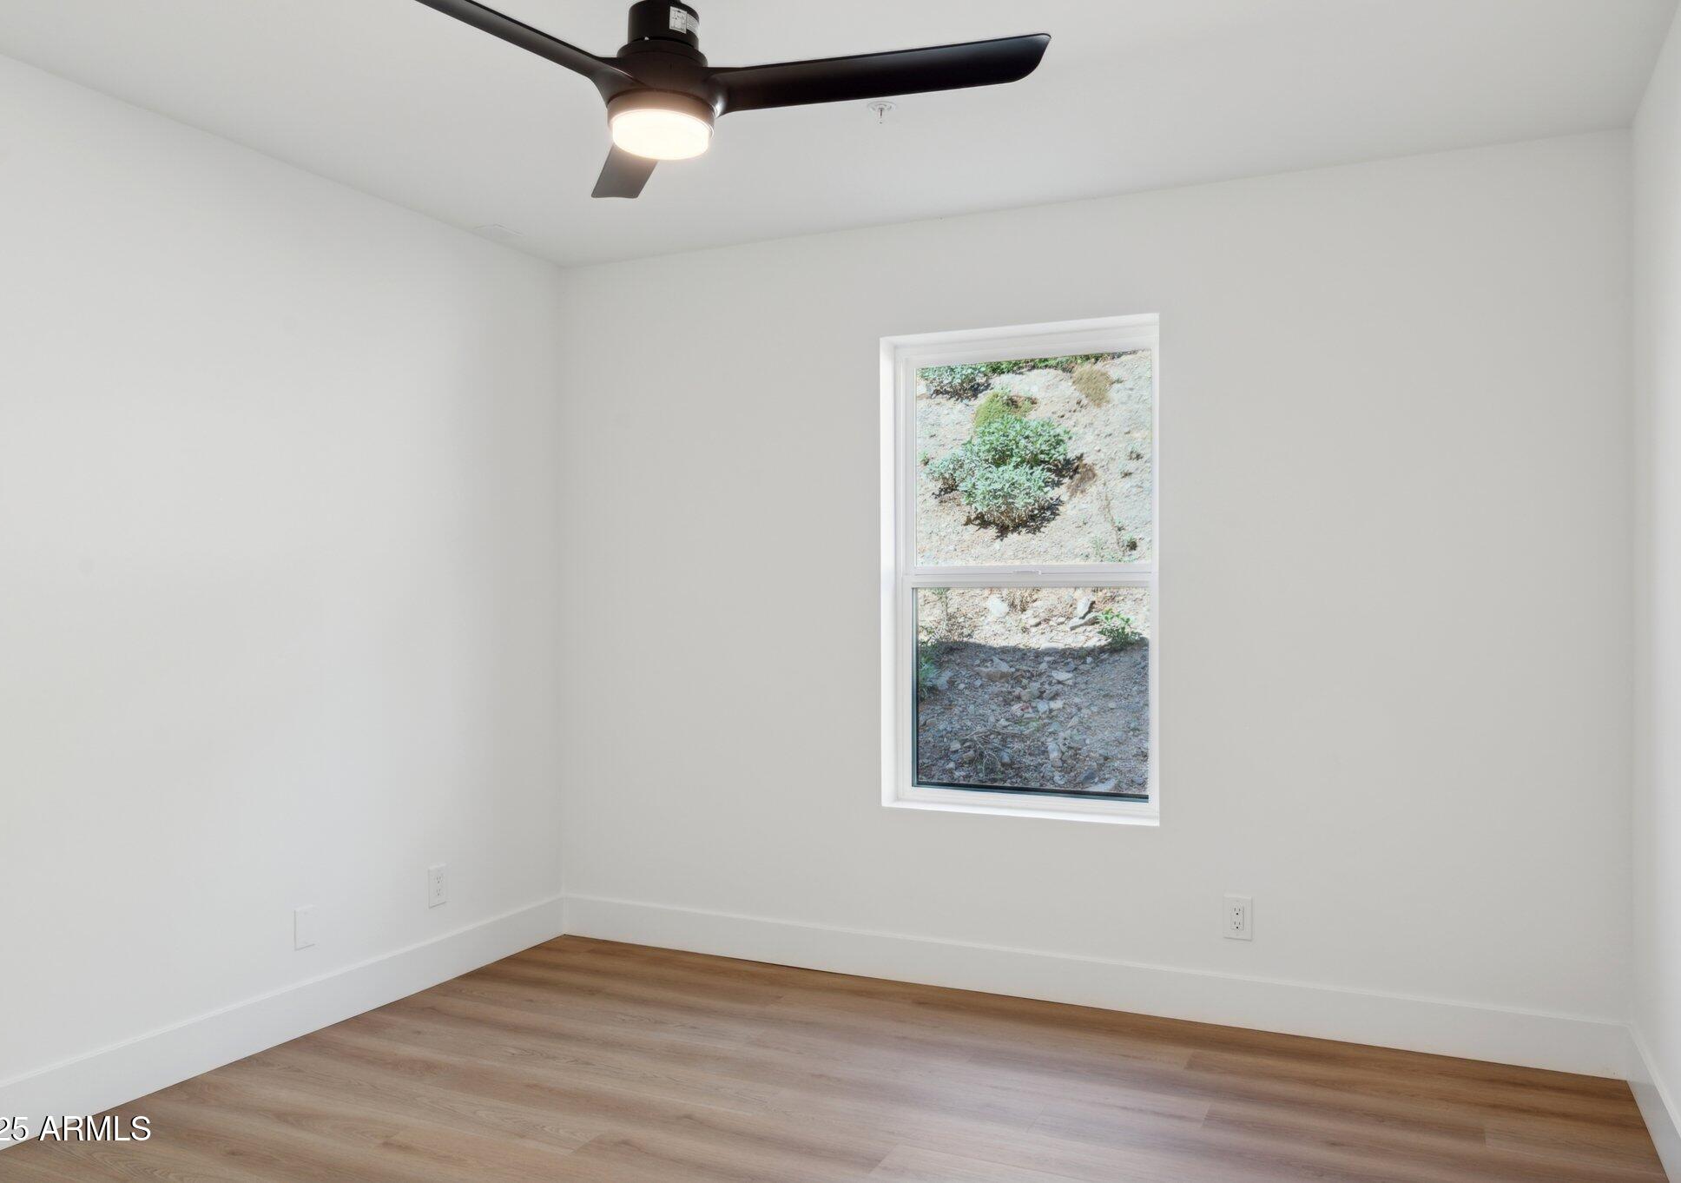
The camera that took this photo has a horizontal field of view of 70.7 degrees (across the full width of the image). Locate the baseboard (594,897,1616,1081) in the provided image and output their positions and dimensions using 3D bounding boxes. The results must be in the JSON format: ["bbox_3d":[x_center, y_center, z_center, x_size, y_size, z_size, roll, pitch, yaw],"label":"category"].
[{"bbox_3d":[0.503,1.179,3.669,3.302,0.139,0.016,0,0,23],"label":"baseboard"}]

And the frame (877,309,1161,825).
[{"bbox_3d":[0.562,-0.062,3.723,0.882,1.513,0.130,0,0,23],"label":"frame"}]

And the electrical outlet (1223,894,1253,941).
[{"bbox_3d":[1.140,0.938,3.400,0.078,0.125,0.009,0,0,23],"label":"electrical outlet"}]

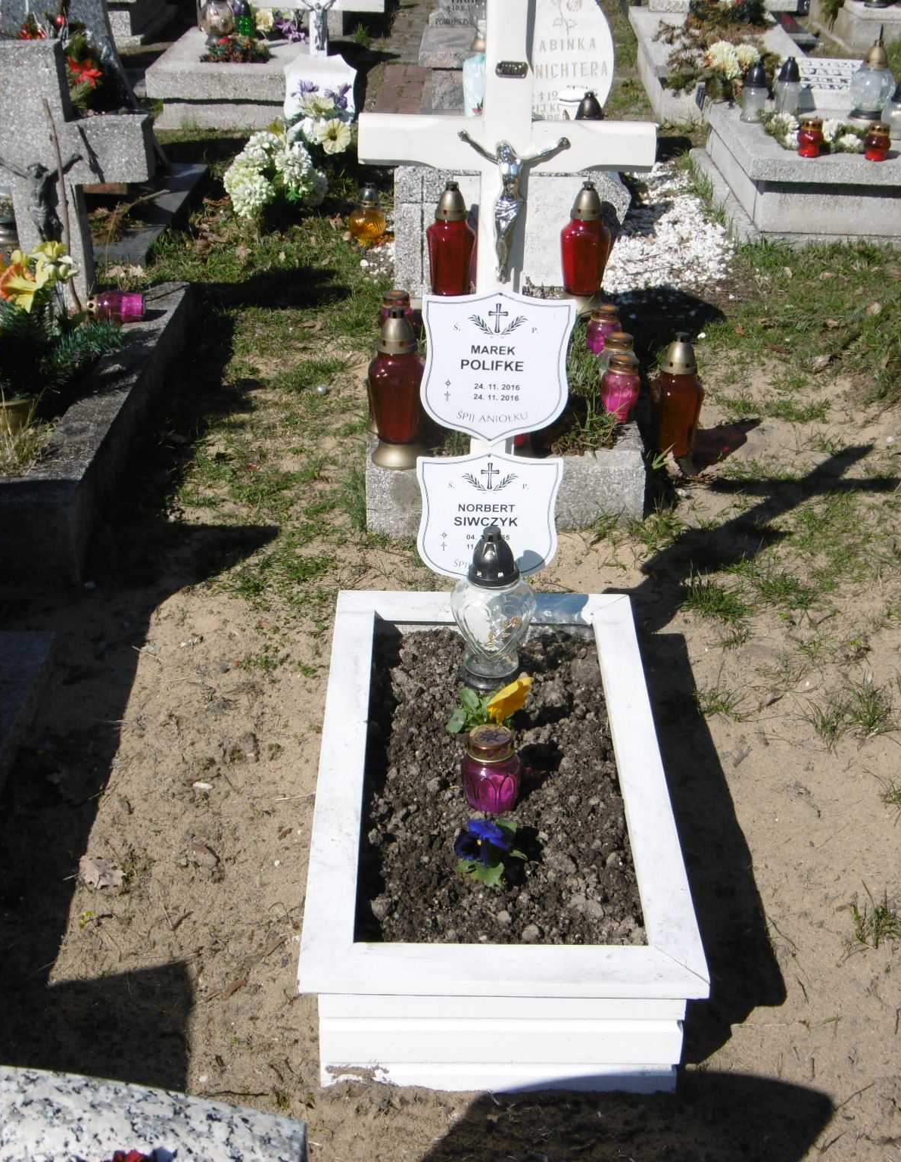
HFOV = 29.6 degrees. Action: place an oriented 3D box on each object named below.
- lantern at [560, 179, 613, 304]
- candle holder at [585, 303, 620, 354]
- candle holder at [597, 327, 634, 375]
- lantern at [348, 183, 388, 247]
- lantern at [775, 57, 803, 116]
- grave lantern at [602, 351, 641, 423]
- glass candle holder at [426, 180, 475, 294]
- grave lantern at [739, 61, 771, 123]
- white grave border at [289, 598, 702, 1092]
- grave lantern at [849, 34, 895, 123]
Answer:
[{"bbox_3d":[0.342,-0.840,4.232,0.125,0.308,0.125,2,28,0],"label":"lantern"},{"bbox_3d":[0.358,-0.586,3.958,0.081,0.126,0.081,1,28,-1],"label":"candle holder"},{"bbox_3d":[0.364,-0.462,3.721,0.085,0.140,0.085,2,28,0],"label":"candle holder"},{"bbox_3d":[-0.248,-1.102,5.111,0.113,0.183,0.113,2,28,0],"label":"lantern"},{"bbox_3d":[1.157,-1.696,5.822,0.098,0.187,0.098,1,28,-1],"label":"lantern"},{"bbox_3d":[0.367,-0.414,3.608,0.084,0.140,0.084,2,28,0],"label":"grave lantern"},{"bbox_3d":[0.009,-0.840,4.215,0.125,0.308,0.125,2,28,0],"label":"glass candle holder"},{"bbox_3d":[0.996,-1.619,5.610,0.088,0.188,0.088,2,28,0],"label":"grave lantern"},{"bbox_3d":[0.058,0.326,2.486,0.490,0.175,0.958,1,28,-1],"label":"white grave border"},{"bbox_3d":[1.420,-1.697,5.757,0.154,0.265,0.154,1,28,-1],"label":"grave lantern"}]

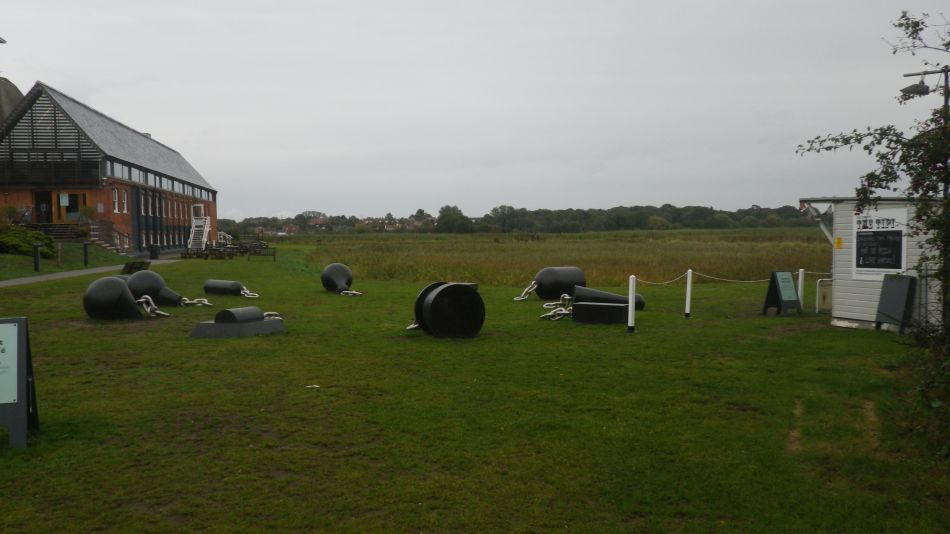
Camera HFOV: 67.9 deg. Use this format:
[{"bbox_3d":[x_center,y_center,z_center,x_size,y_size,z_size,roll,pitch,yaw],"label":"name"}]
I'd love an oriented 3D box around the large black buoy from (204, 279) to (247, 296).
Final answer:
[{"bbox_3d":[-6.893,0.572,19.319,1.120,0.390,0.390,2,3,28],"label":"large black buoy"}]

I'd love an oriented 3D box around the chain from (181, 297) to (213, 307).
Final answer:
[{"bbox_3d":[-6.150,0.812,15.600,0.720,0.190,0.260,-2,3,-27],"label":"chain"}]

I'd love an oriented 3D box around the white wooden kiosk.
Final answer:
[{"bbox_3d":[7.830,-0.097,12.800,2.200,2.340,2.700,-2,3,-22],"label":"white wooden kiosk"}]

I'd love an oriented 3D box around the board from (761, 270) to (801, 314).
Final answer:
[{"bbox_3d":[6.344,0.552,14.550,0.530,0.900,0.520,-2,4,-29],"label":"board"}]

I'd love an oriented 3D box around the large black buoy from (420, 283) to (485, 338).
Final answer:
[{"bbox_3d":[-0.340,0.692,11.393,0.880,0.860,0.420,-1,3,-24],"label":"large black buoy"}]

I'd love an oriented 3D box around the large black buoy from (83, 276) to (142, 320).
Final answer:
[{"bbox_3d":[-6.960,0.604,13.483,1.120,0.840,0.850,2,3,31],"label":"large black buoy"}]

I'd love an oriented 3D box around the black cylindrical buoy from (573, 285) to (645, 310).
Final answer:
[{"bbox_3d":[2.909,0.664,15.250,1.480,0.520,0.520,0,3,10],"label":"black cylindrical buoy"}]

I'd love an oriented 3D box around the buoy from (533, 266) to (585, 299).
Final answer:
[{"bbox_3d":[2.170,0.407,17.900,1.280,0.820,0.820,0,3,0],"label":"buoy"}]

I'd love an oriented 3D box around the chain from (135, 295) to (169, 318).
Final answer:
[{"bbox_3d":[-6.246,0.790,13.700,0.680,0.430,0.320,-2,3,-23],"label":"chain"}]

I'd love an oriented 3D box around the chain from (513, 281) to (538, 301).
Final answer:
[{"bbox_3d":[1.260,0.591,17.600,0.620,0.460,0.270,0,3,0],"label":"chain"}]

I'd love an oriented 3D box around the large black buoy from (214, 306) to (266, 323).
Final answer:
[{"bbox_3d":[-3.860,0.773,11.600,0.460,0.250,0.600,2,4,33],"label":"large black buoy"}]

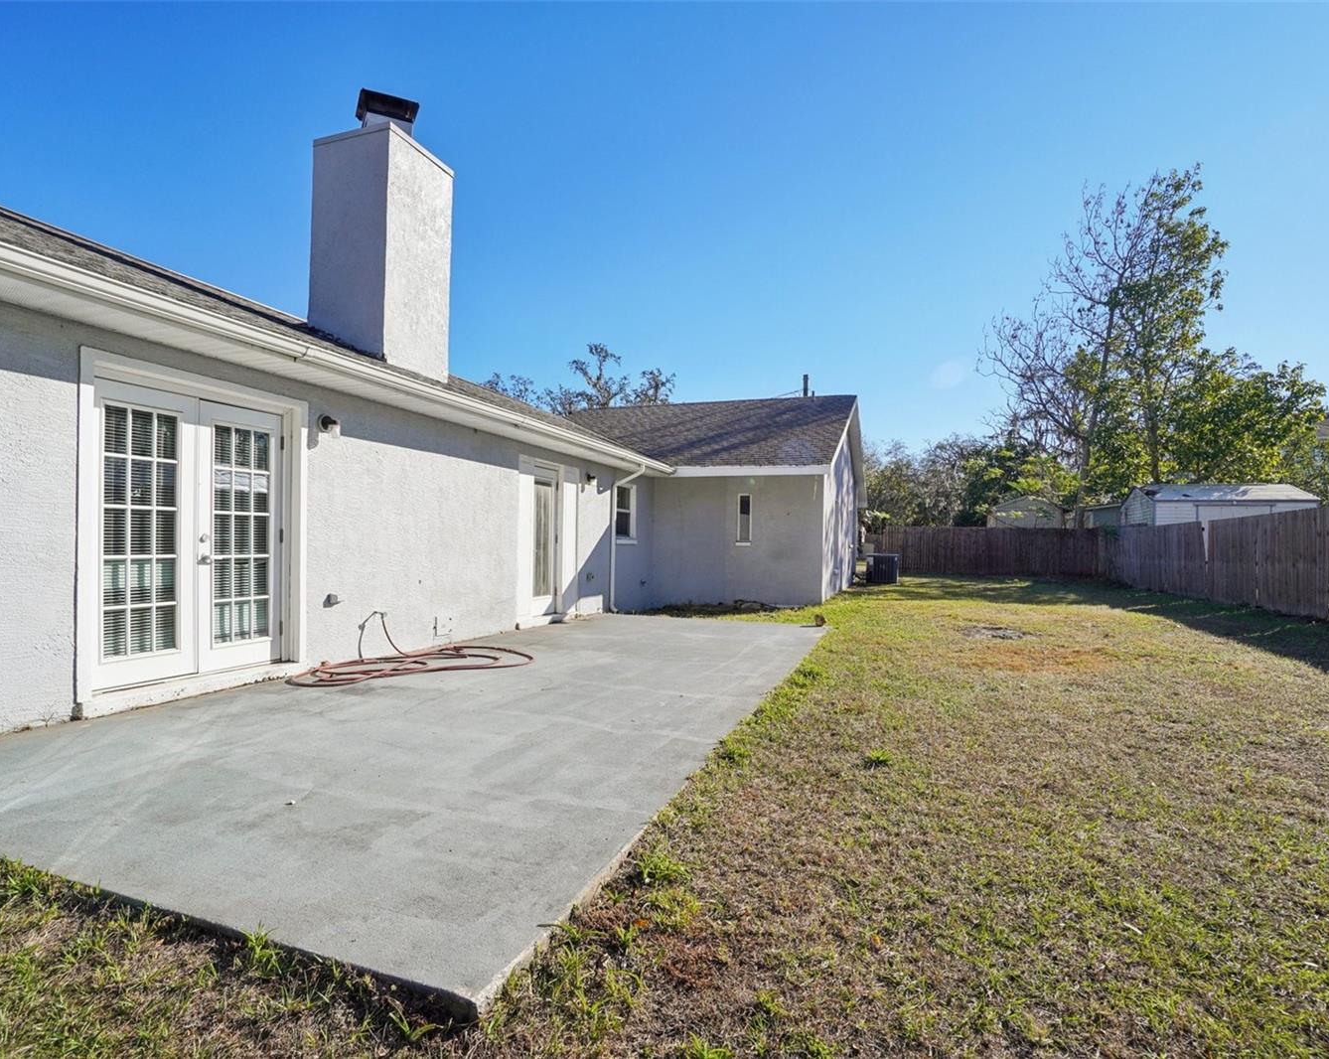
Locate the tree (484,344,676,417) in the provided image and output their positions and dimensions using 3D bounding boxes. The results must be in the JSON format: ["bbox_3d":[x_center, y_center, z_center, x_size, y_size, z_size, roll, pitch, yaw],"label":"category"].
[{"bbox_3d":[-4.900,-4.400,38.000,12.000,12.700,11.000,1,-2,-7],"label":"tree"}]

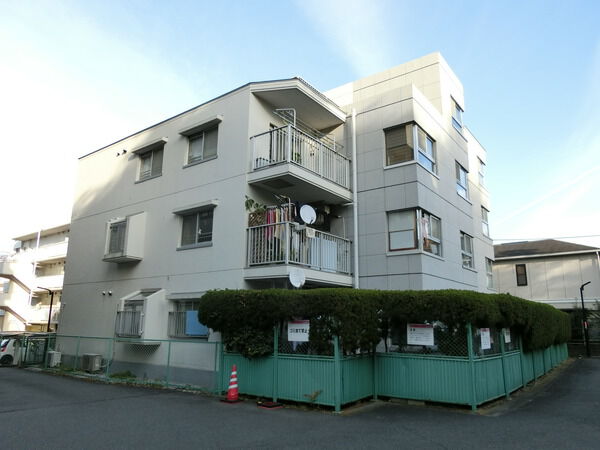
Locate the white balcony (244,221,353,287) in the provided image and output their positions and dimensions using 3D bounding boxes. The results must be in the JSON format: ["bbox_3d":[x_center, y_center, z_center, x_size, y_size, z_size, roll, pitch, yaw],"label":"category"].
[{"bbox_3d":[0.121,1.042,13.150,1.550,1.470,3.430,-9,-16,36],"label":"white balcony"}]

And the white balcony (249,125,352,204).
[{"bbox_3d":[0.122,-1.593,13.062,1.503,1.369,3.256,-9,-16,36],"label":"white balcony"}]

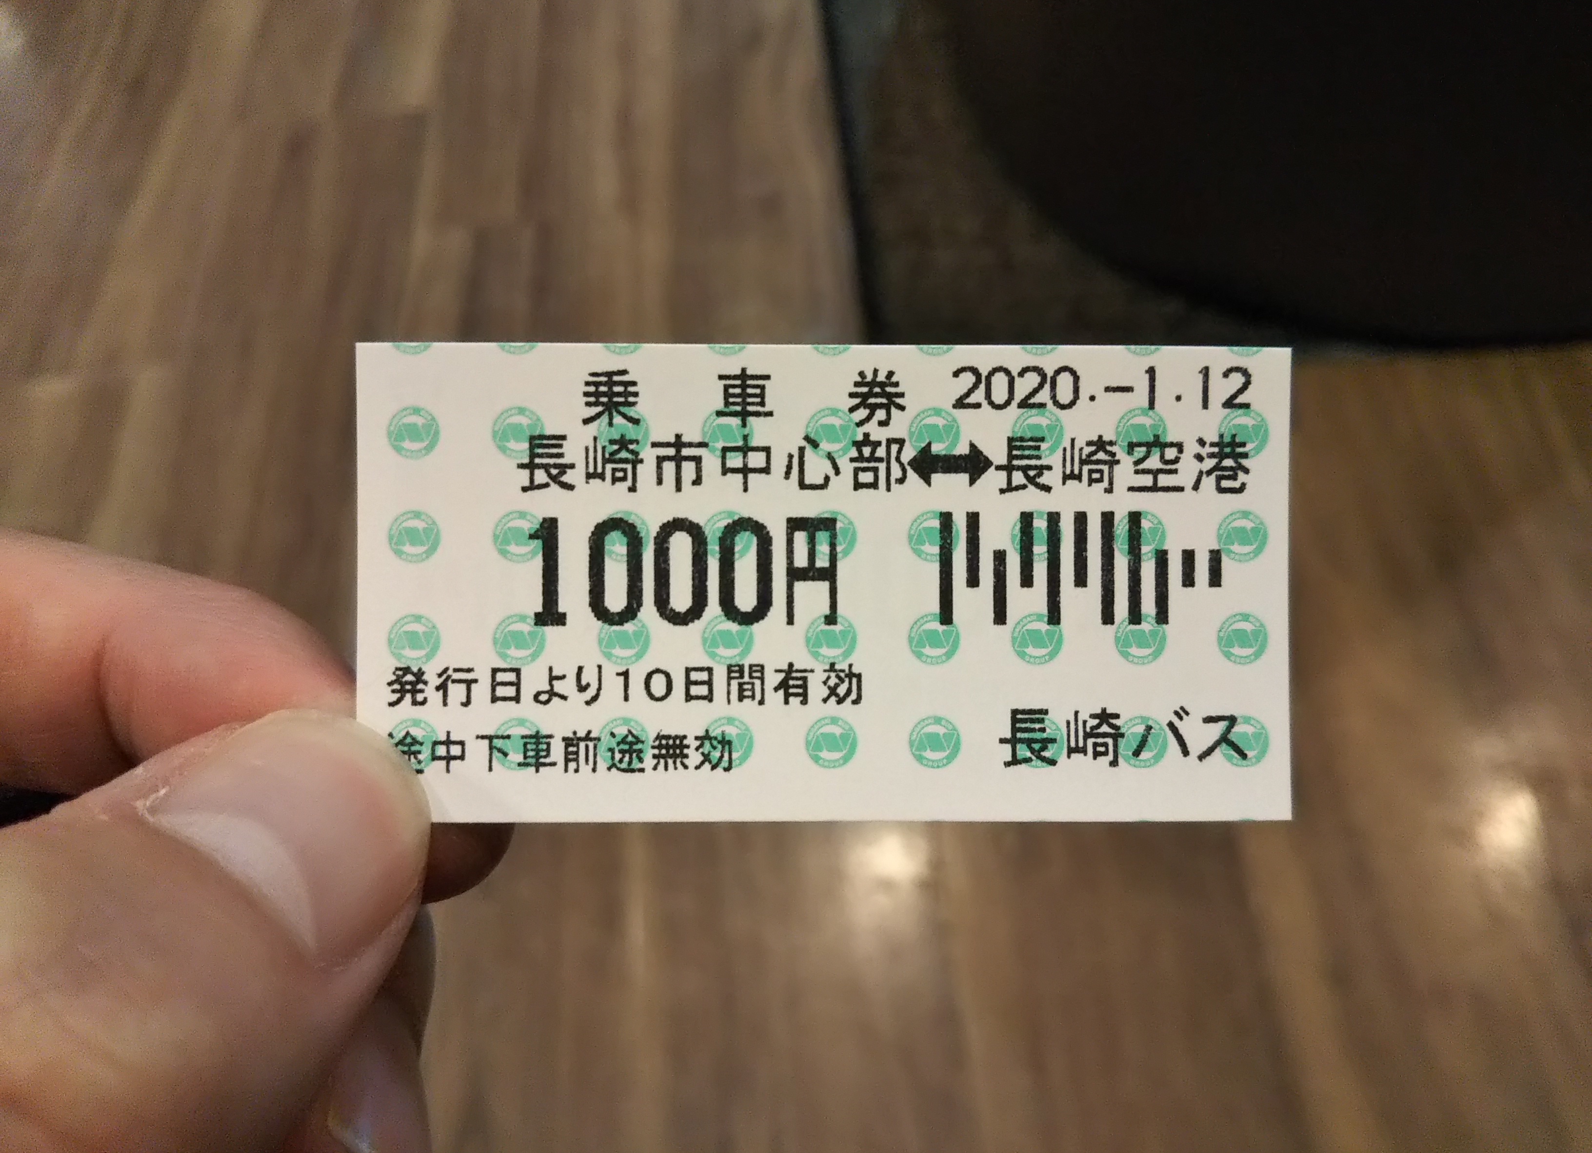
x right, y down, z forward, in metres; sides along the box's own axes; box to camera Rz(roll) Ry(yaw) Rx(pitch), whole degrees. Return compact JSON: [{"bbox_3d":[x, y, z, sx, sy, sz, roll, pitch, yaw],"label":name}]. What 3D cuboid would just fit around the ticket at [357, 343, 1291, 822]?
[{"bbox_3d":[0.002,0.000,0.085,0.058,0.001,0.029,0,90,-1],"label":"ticket"}]

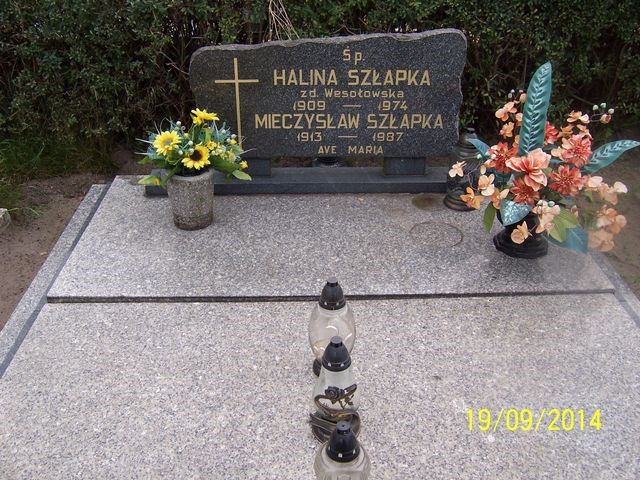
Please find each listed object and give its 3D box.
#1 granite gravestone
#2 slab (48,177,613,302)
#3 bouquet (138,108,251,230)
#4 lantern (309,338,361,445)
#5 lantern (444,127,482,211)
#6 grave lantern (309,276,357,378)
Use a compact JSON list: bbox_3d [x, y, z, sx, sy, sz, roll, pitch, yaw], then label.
[{"bbox_3d":[0.039,-0.570,2.412,1.073,0.508,0.088,-1,32,-2],"label":"granite gravestone"},{"bbox_3d":[0.033,-0.038,2.171,1.705,0.035,0.782,-1,33,-1],"label":"slab"},{"bbox_3d":[-0.413,-0.237,2.064,0.375,0.410,0.310,-1,33,-1],"label":"bouquet"},{"bbox_3d":[0.036,0.321,1.342,0.117,0.272,0.117,-1,33,-1],"label":"lantern"},{"bbox_3d":[0.534,-0.260,2.221,0.137,0.280,0.137,-1,33,-1],"label":"lantern"},{"bbox_3d":[0.033,0.213,1.501,0.115,0.278,0.115,-1,33,-1],"label":"grave lantern"}]

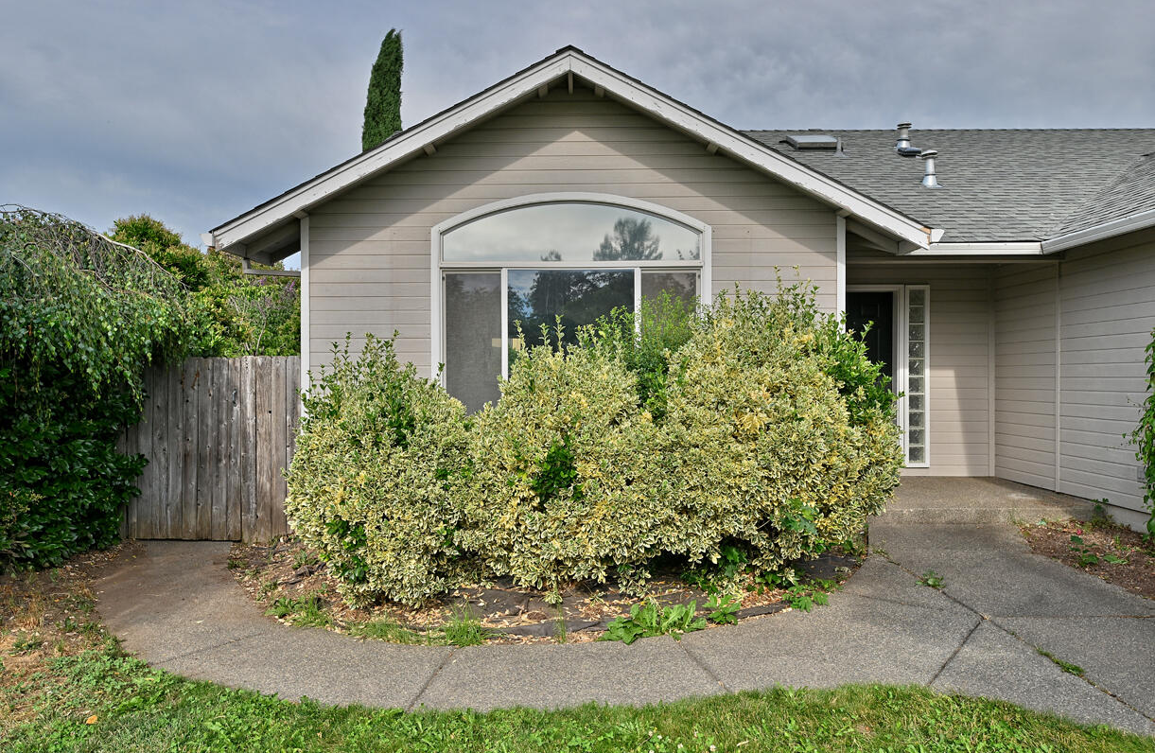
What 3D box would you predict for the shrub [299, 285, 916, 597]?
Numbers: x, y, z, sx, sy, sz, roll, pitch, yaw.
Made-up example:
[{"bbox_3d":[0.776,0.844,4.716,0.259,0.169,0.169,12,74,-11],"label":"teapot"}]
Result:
[{"bbox_3d":[0.130,0.370,5.800,4.500,2.150,1.800,0,0,0],"label":"shrub"}]

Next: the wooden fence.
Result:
[{"bbox_3d":[-3.510,0.686,7.250,1.780,1.740,0.080,0,0,0],"label":"wooden fence"}]

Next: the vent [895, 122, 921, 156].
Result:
[{"bbox_3d":[4.803,-3.447,11.200,0.350,0.480,0.330,0,0,0],"label":"vent"}]

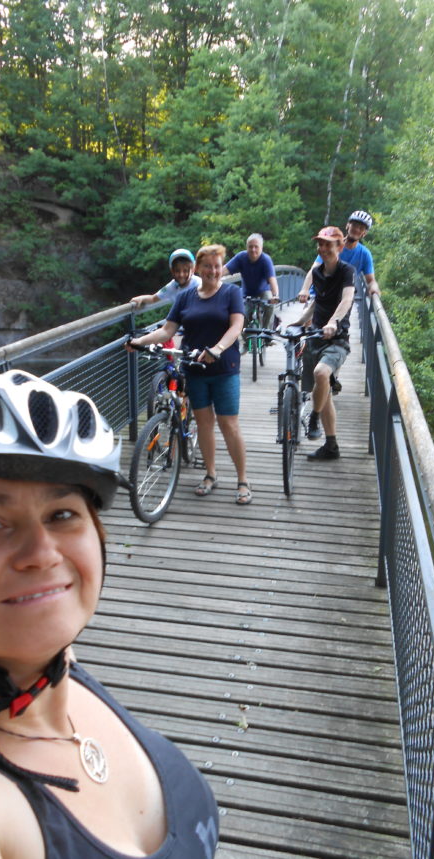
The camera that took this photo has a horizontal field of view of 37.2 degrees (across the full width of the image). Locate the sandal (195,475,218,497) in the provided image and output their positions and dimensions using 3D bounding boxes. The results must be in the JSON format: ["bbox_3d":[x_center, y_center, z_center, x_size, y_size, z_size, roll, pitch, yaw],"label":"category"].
[{"bbox_3d":[-0.056,0.360,4.363,0.100,0.092,0.250,5,17,17],"label":"sandal"}]

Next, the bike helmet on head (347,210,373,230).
[{"bbox_3d":[1.335,-1.939,6.000,0.210,0.155,0.270,24,22,12],"label":"bike helmet on head"}]

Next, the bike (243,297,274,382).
[{"bbox_3d":[0.520,-1.171,7.906,0.600,0.990,1.700,2,16,8],"label":"bike"}]

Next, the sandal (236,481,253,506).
[{"bbox_3d":[0.181,0.400,4.229,0.100,0.092,0.250,1,16,4],"label":"sandal"}]

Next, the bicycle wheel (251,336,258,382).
[{"bbox_3d":[0.449,-0.877,7.455,0.055,0.670,0.670,1,16,4],"label":"bicycle wheel"}]

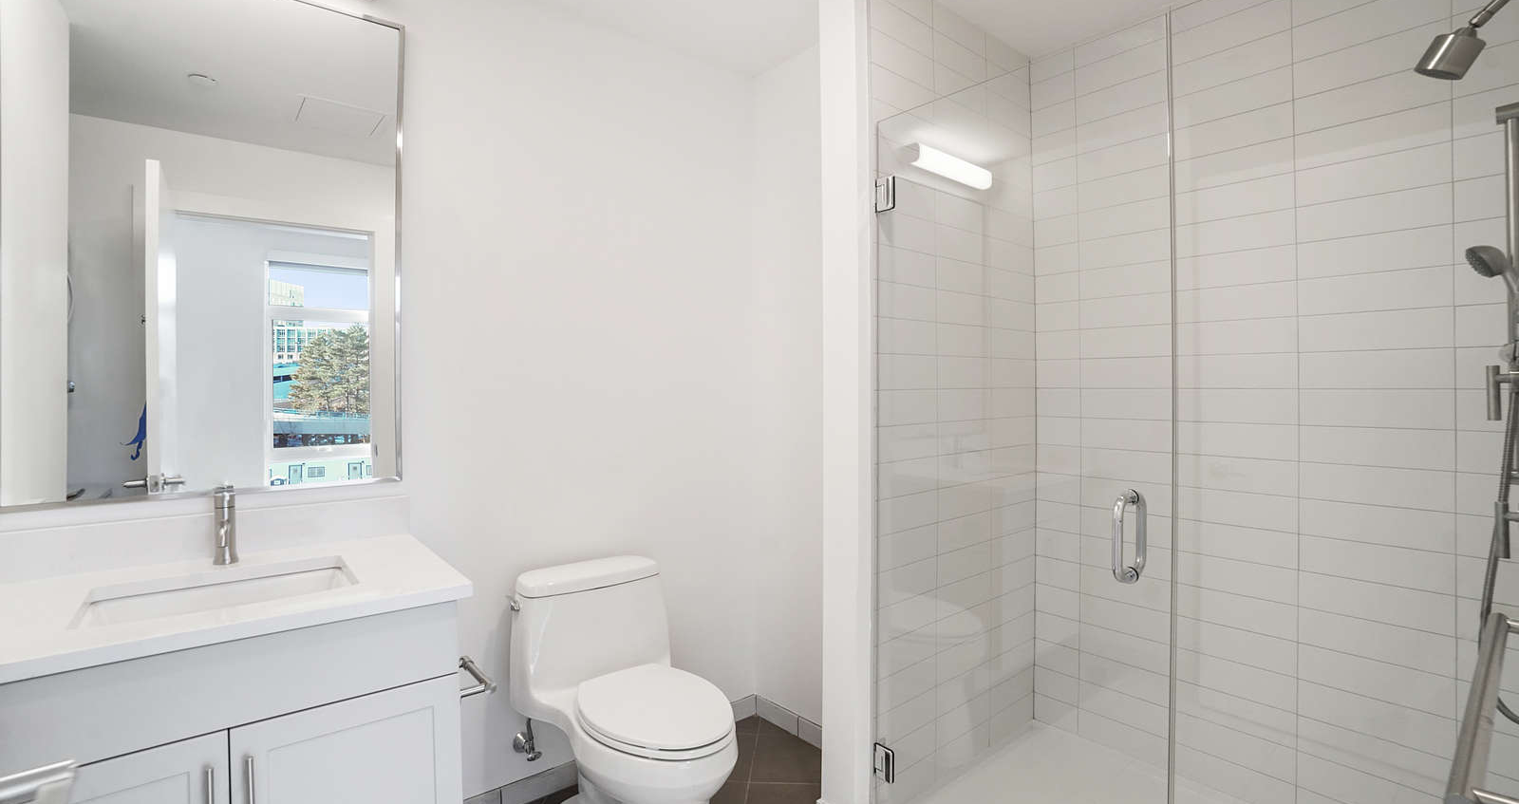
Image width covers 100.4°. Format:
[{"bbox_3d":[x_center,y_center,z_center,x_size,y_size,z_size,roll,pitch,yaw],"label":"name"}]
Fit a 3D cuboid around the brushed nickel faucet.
[{"bbox_3d":[-1.152,0.272,1.362,0.045,0.168,0.142,0,0,-39],"label":"brushed nickel faucet"}]

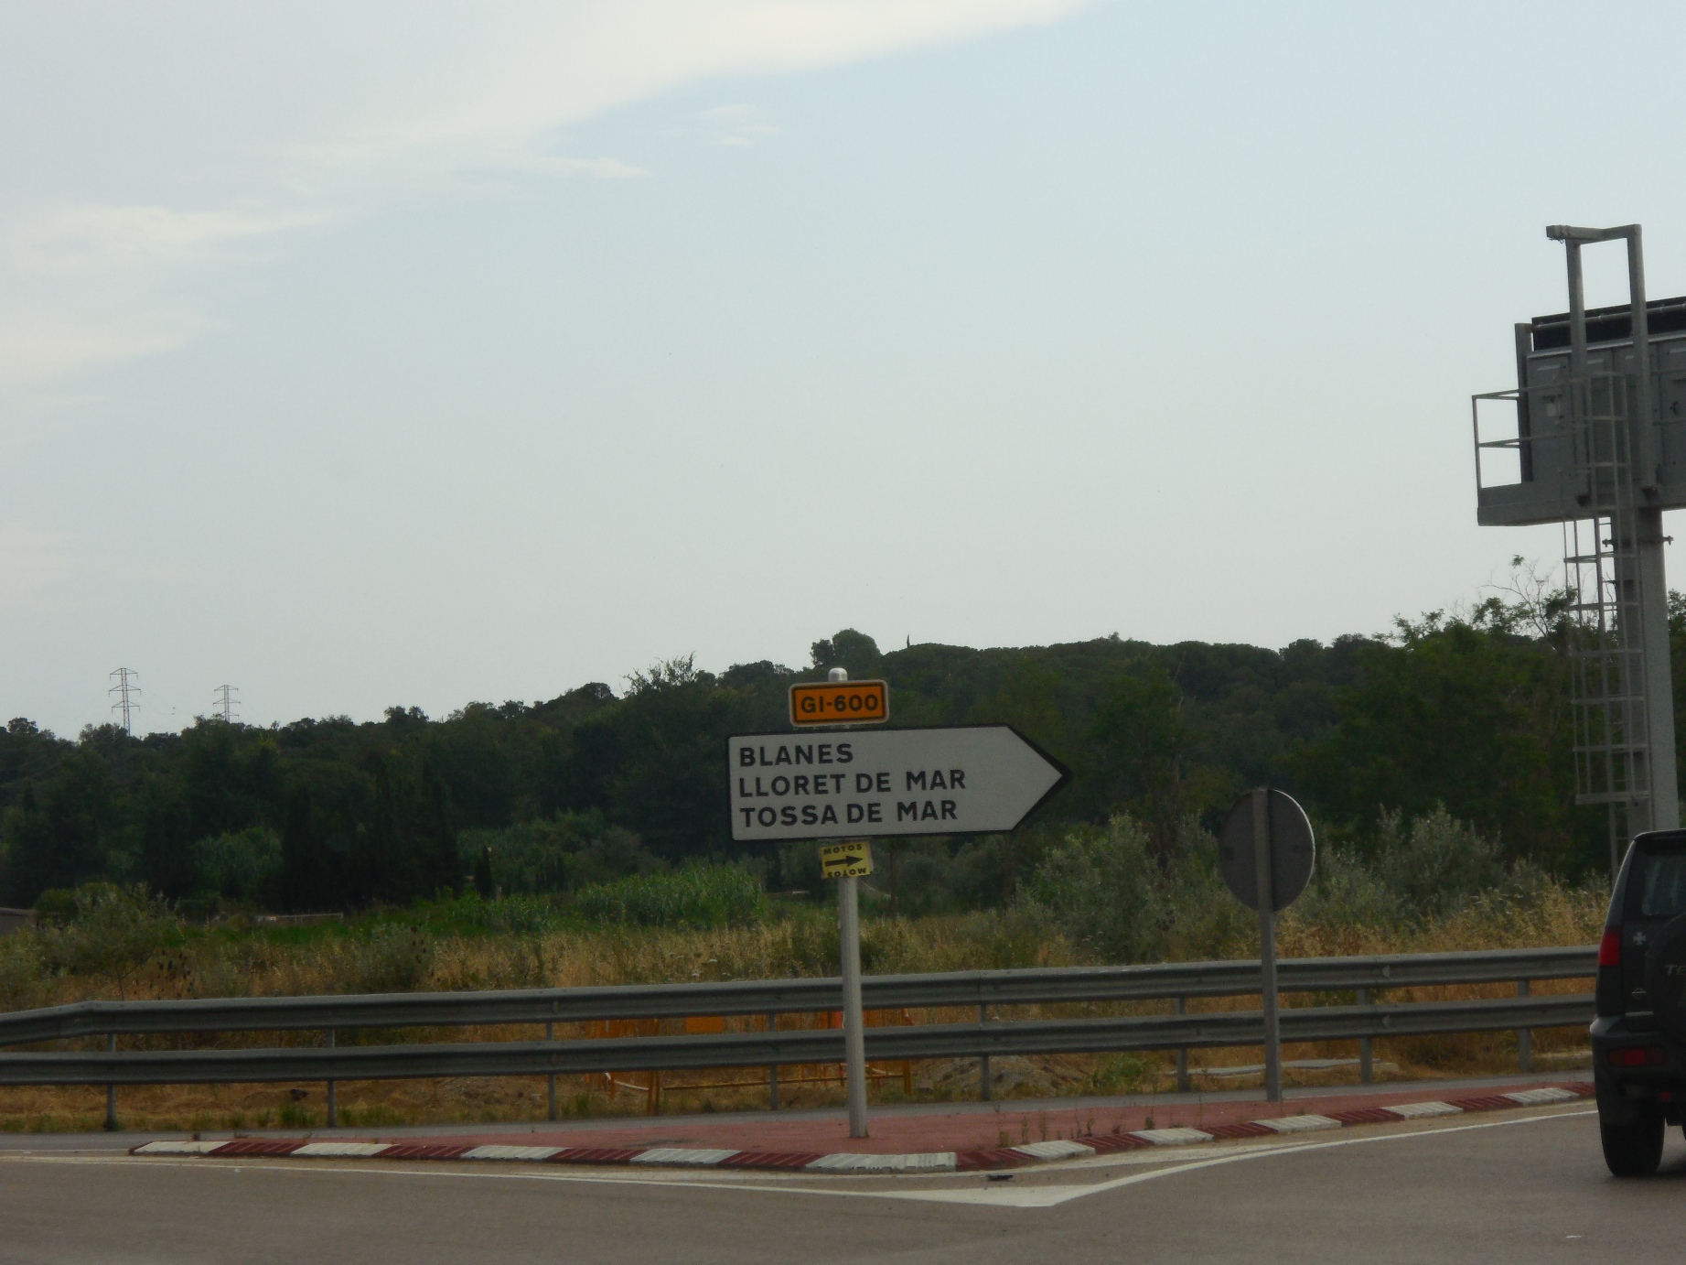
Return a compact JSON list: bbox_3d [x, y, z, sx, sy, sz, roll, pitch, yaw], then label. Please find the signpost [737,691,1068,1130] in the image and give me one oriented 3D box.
[{"bbox_3d":[0.421,1.881,34.050,2.250,2.920,0.170,-2,-4,-1],"label":"signpost"}]

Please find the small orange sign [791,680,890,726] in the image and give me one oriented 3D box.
[{"bbox_3d":[-0.018,0.476,34.200,0.640,0.290,0.060,-2,-4,-1],"label":"small orange sign"}]

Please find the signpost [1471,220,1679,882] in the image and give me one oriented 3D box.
[{"bbox_3d":[8.579,-0.014,52.377,3.900,8.690,1.600,-6,-5,42],"label":"signpost"}]

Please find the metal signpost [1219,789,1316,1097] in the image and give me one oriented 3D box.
[{"bbox_3d":[3.161,2.324,38.000,0.900,2.360,0.120,-6,-5,43],"label":"metal signpost"}]

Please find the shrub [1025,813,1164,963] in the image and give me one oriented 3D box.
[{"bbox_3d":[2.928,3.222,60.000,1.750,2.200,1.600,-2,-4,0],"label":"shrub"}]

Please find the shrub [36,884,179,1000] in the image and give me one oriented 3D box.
[{"bbox_3d":[-8.336,3.697,58.000,1.600,1.750,1.500,-2,-4,0],"label":"shrub"}]

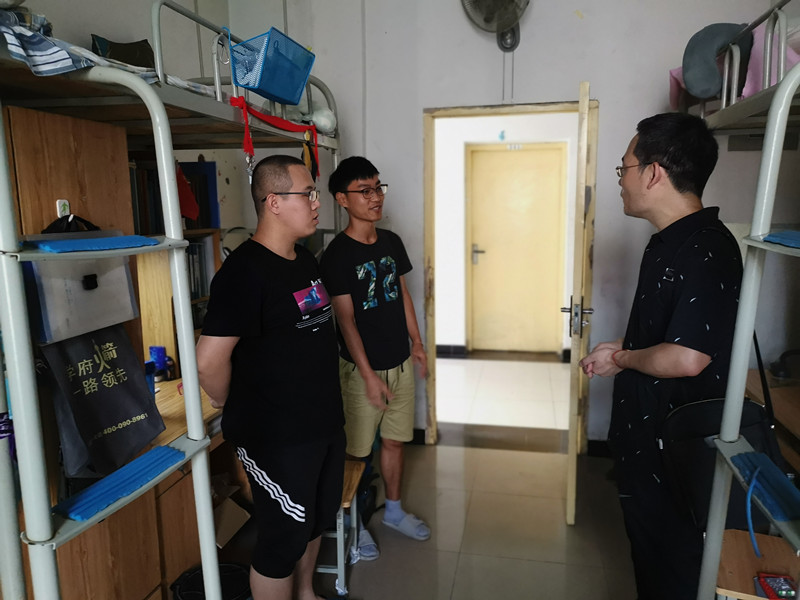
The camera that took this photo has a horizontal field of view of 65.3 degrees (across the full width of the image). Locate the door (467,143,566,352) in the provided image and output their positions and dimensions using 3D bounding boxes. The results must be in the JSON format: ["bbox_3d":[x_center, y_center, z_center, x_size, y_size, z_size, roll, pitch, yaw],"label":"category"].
[{"bbox_3d":[1.146,-0.489,6.210,0.970,2.060,0.080,1,9,12],"label":"door"}]

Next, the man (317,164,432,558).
[{"bbox_3d":[-0.113,0.242,2.735,0.490,1.710,0.360,-7,11,-34],"label":"man"}]

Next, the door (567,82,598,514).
[{"bbox_3d":[0.912,0.006,3.189,0.055,1.990,0.865,2,9,16],"label":"door"}]

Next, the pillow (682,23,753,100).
[{"bbox_3d":[1.448,-1.089,2.846,0.290,0.330,0.140,0,9,6],"label":"pillow"}]

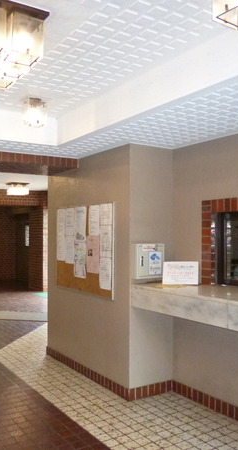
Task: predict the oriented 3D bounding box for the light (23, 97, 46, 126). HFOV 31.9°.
[{"bbox_3d":[-0.655,-0.880,3.259,0.160,0.185,0.160,0,-1,-35],"label":"light"}]

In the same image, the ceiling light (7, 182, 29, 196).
[{"bbox_3d":[-2.248,-0.798,9.253,0.375,0.230,0.375,0,-1,-35],"label":"ceiling light"}]

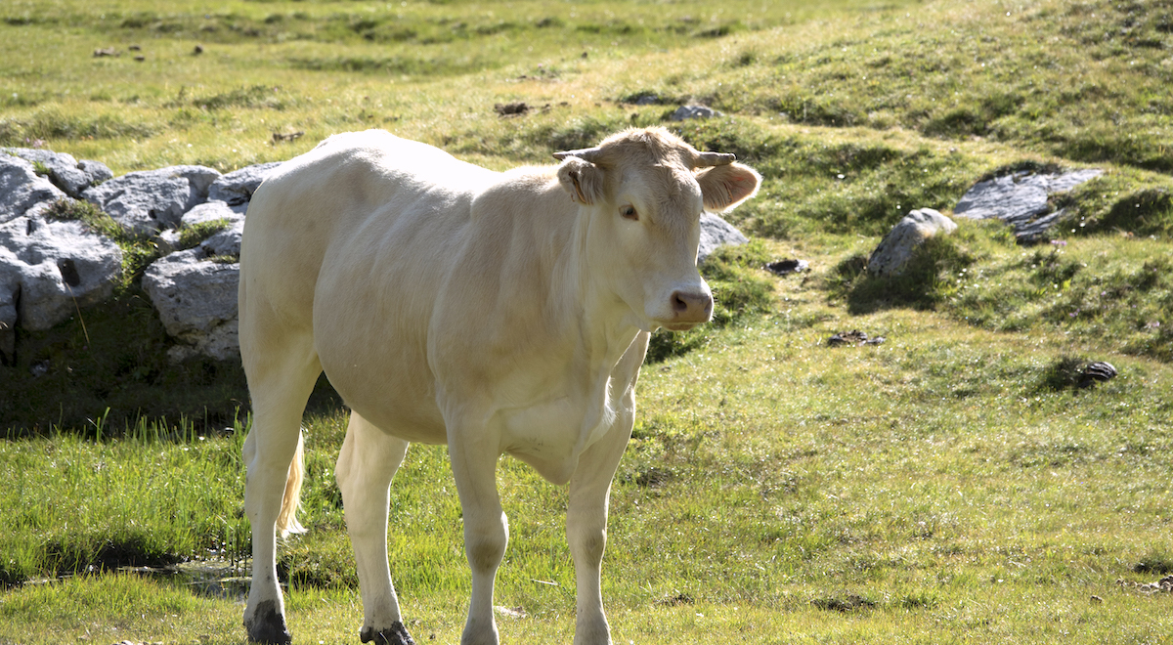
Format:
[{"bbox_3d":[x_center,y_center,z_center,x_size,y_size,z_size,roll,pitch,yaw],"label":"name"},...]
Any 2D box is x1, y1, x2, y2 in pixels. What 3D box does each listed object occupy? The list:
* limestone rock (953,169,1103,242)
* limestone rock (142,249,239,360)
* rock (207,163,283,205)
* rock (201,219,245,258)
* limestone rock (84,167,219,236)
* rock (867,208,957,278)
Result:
[{"bbox_3d":[1.798,-0.476,35.300,0.620,0.310,0.500,0,3,0],"label":"limestone rock"},{"bbox_3d":[-1.340,-0.063,30.200,0.440,0.390,0.400,0,3,0],"label":"limestone rock"},{"bbox_3d":[-1.207,-0.506,31.700,0.360,0.170,0.320,0,3,0],"label":"rock"},{"bbox_3d":[-1.266,-0.296,30.700,0.240,0.150,0.220,0,3,0],"label":"rock"},{"bbox_3d":[-1.576,-0.443,31.300,0.500,0.270,0.400,0,3,0],"label":"limestone rock"},{"bbox_3d":[1.268,-0.307,33.800,0.360,0.290,0.320,0,3,0],"label":"rock"}]

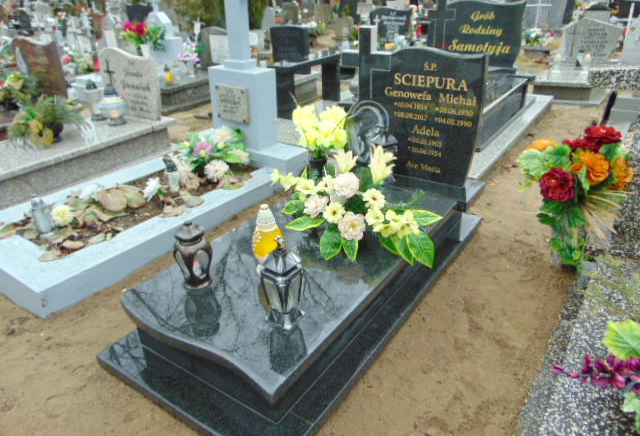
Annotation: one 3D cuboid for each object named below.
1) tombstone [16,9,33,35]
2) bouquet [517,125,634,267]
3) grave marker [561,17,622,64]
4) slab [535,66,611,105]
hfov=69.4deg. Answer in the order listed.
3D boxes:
[{"bbox_3d":[-7.711,-5.102,12.000,0.500,0.620,0.120,16,30,30],"label":"tombstone"},{"bbox_3d":[1.200,-0.100,2.190,0.470,0.620,0.400,16,30,30],"label":"bouquet"},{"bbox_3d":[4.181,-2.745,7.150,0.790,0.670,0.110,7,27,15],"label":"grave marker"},{"bbox_3d":[3.257,-1.760,6.017,0.800,0.210,1.800,16,30,30],"label":"slab"}]

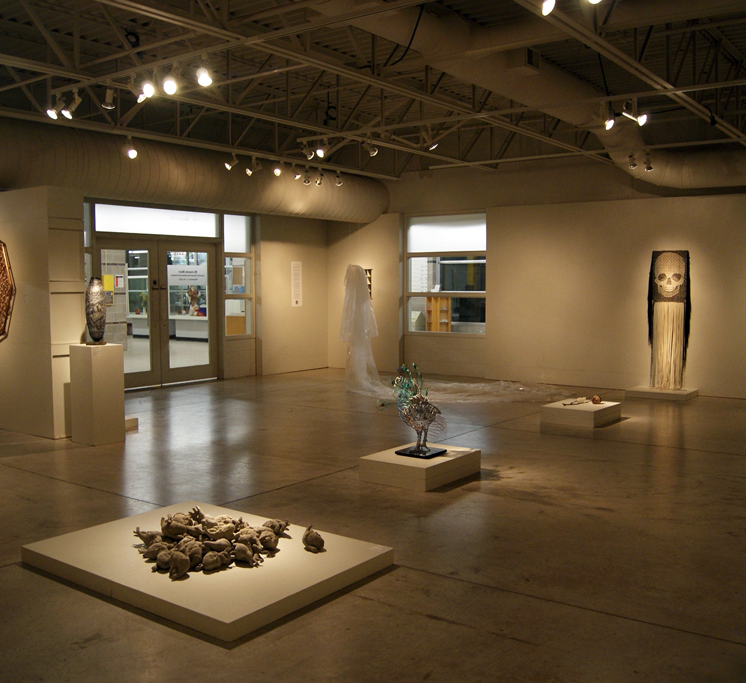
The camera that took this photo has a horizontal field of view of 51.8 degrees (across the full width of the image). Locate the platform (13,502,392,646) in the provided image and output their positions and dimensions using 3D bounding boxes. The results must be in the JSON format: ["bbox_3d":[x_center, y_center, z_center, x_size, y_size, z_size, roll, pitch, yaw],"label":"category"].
[{"bbox_3d":[-0.890,1.153,4.154,1.600,0.085,1.180,3,5,36],"label":"platform"}]

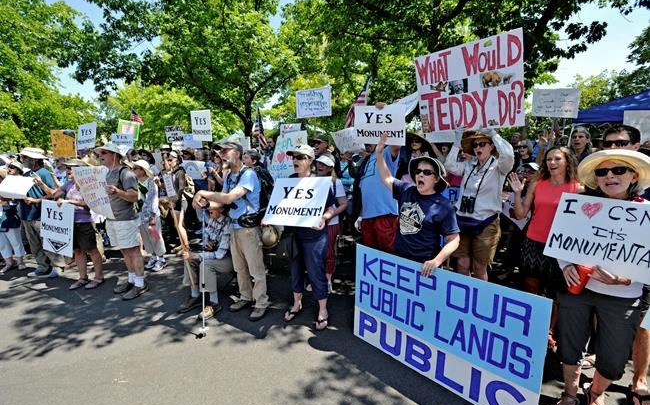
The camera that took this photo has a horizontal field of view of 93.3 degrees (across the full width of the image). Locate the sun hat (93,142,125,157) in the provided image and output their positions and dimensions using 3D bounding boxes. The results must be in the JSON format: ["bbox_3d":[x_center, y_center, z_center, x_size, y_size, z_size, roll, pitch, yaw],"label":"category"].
[{"bbox_3d":[-2.436,-0.593,3.468,0.310,0.130,0.300,2,7,-37],"label":"sun hat"}]

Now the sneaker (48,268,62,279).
[{"bbox_3d":[-3.712,0.951,4.223,0.105,0.105,0.275,4,11,22],"label":"sneaker"}]

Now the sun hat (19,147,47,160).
[{"bbox_3d":[-4.010,-0.674,4.220,0.310,0.150,0.340,5,4,32],"label":"sun hat"}]

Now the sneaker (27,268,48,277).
[{"bbox_3d":[-3.959,0.953,4.226,0.285,0.105,0.105,-2,11,-7],"label":"sneaker"}]

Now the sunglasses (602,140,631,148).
[{"bbox_3d":[1.987,-0.391,2.070,0.150,0.050,0.145,-4,9,-20],"label":"sunglasses"}]

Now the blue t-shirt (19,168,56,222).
[{"bbox_3d":[-4.051,-0.106,4.330,0.470,0.700,0.300,4,10,28],"label":"blue t-shirt"}]

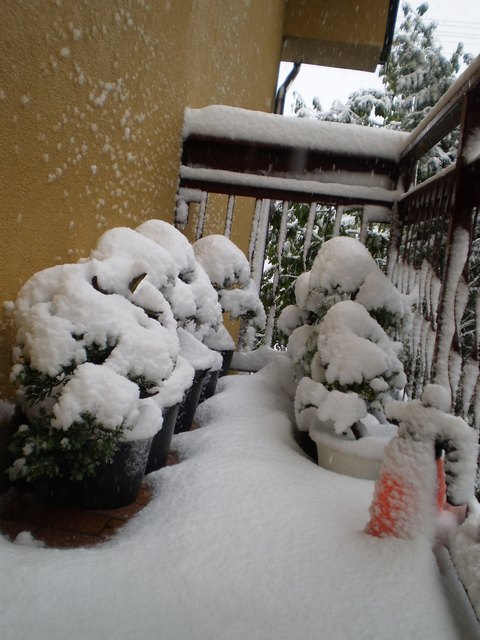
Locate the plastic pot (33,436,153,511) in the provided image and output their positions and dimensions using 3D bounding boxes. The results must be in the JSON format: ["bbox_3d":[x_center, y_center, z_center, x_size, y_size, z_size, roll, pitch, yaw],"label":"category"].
[{"bbox_3d":[-0.352,0.307,1.802,0.295,0.180,0.295,7,6,-1],"label":"plastic pot"}]

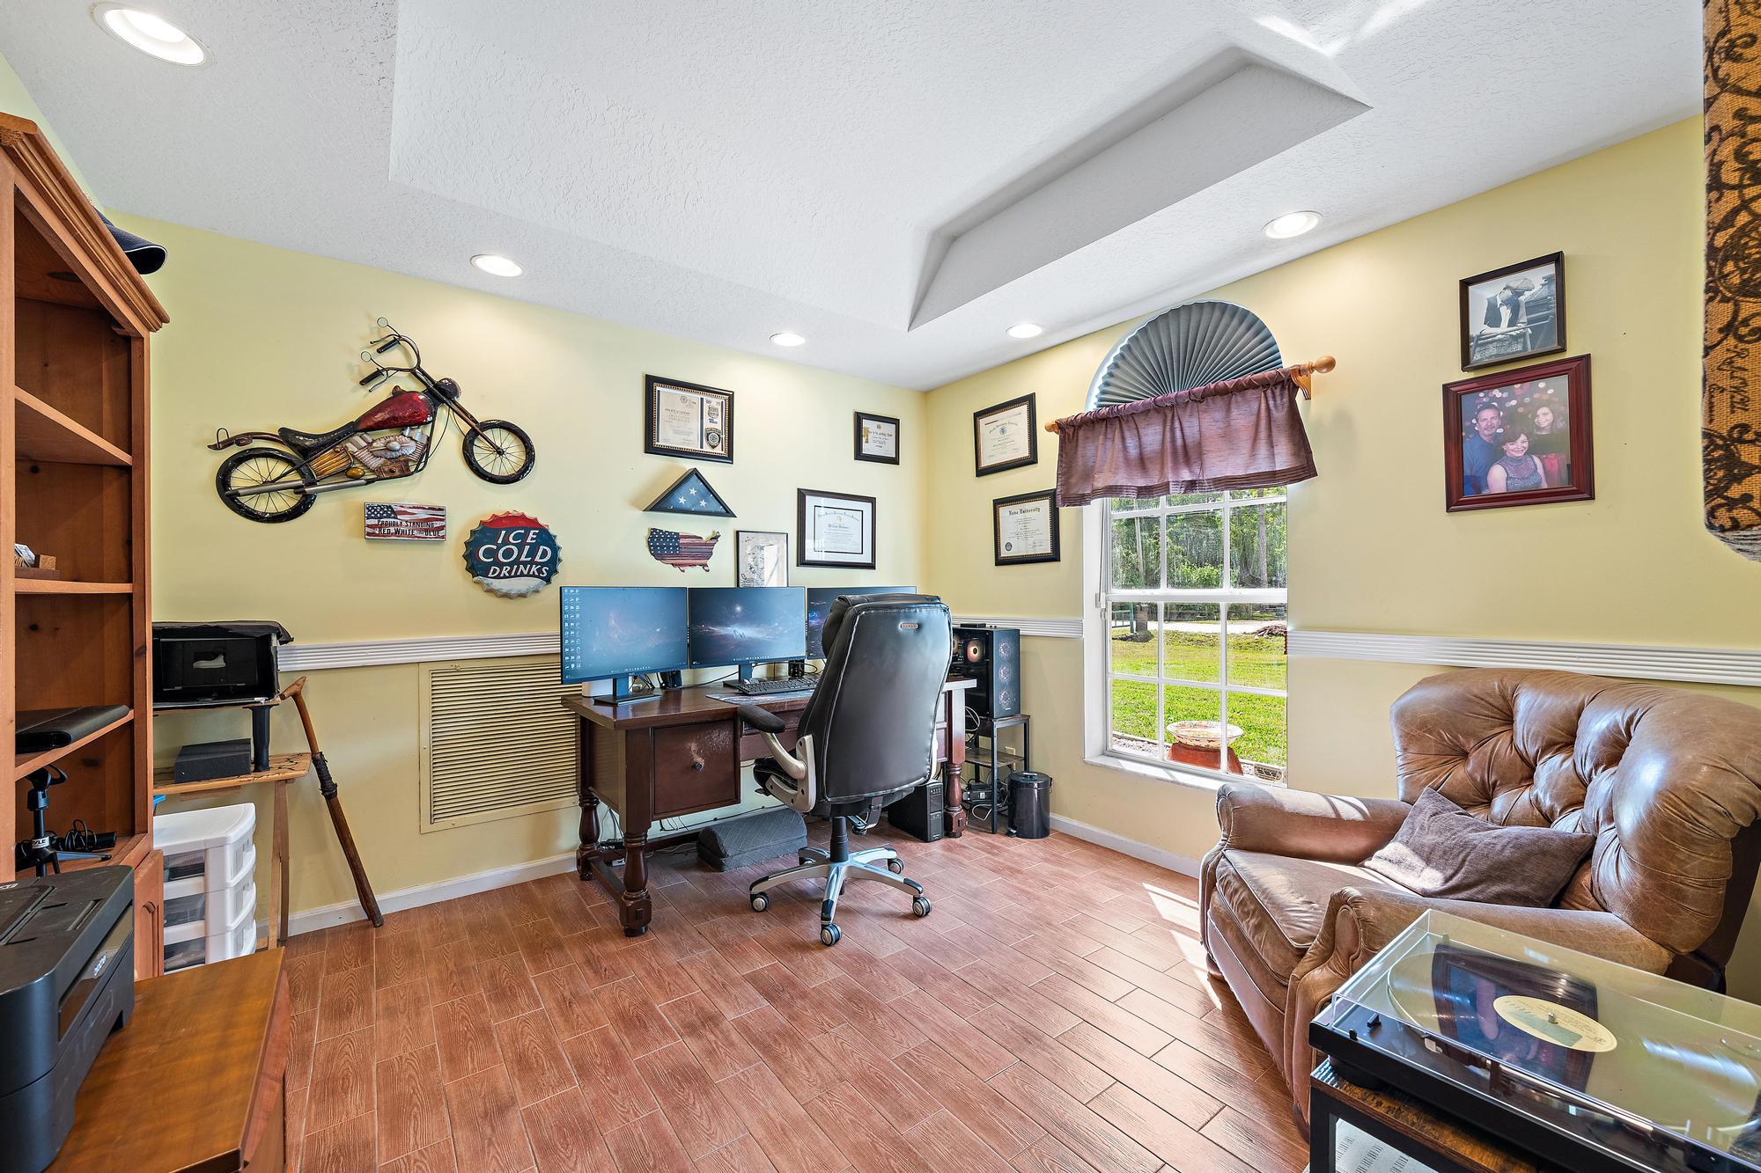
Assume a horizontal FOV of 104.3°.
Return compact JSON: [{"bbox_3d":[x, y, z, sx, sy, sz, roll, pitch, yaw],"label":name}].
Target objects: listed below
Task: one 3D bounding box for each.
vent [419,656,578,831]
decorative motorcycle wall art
[{"bbox_3d":[-1.536,0.633,2.836,0.607,0.687,0.025,0,0,-37],"label":"vent"},{"bbox_3d":[-1.842,-0.612,2.577,0.990,0.783,0.090,0,0,-37],"label":"decorative motorcycle wall art"}]

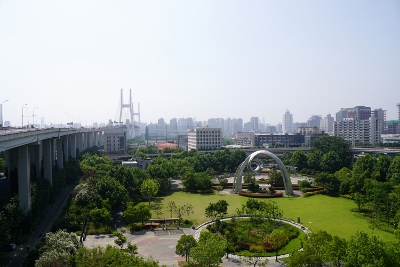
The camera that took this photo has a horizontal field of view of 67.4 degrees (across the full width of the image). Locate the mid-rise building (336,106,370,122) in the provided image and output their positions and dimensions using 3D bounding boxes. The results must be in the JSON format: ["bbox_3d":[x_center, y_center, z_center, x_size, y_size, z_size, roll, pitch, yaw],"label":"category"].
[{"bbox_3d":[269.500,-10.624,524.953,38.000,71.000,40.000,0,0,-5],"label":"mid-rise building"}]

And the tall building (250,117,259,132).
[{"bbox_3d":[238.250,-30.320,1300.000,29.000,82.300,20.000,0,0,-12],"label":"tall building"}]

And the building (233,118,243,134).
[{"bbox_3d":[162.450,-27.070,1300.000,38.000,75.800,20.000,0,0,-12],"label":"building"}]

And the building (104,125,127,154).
[{"bbox_3d":[-85.800,9.970,306.054,19.500,32.000,14.000,0,0,10],"label":"building"}]

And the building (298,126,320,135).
[{"bbox_3d":[148.500,8.466,407.047,27.000,34.000,14.000,0,0,8],"label":"building"}]

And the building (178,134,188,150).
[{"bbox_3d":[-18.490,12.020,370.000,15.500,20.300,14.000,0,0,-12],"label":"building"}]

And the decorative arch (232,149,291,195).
[{"bbox_3d":[28.000,17.181,133.888,25.500,19.300,4.500,0,0,9],"label":"decorative arch"}]

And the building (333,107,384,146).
[{"bbox_3d":[208.500,1.506,399.013,53.000,48.000,19.000,0,0,20],"label":"building"}]

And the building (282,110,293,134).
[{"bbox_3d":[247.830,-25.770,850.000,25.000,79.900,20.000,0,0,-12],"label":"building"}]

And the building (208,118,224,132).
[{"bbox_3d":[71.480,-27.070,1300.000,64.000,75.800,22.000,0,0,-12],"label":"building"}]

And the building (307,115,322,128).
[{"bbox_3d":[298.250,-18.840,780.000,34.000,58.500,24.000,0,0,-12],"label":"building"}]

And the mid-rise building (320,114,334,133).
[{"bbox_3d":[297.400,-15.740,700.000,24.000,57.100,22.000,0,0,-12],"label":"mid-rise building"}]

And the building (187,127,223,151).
[{"bbox_3d":[5.000,9.890,322.053,27.000,32.000,28.000,0,0,-17],"label":"building"}]

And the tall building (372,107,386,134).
[{"bbox_3d":[284.000,-6.874,474.972,18.000,64.000,17.000,0,0,12],"label":"tall building"}]

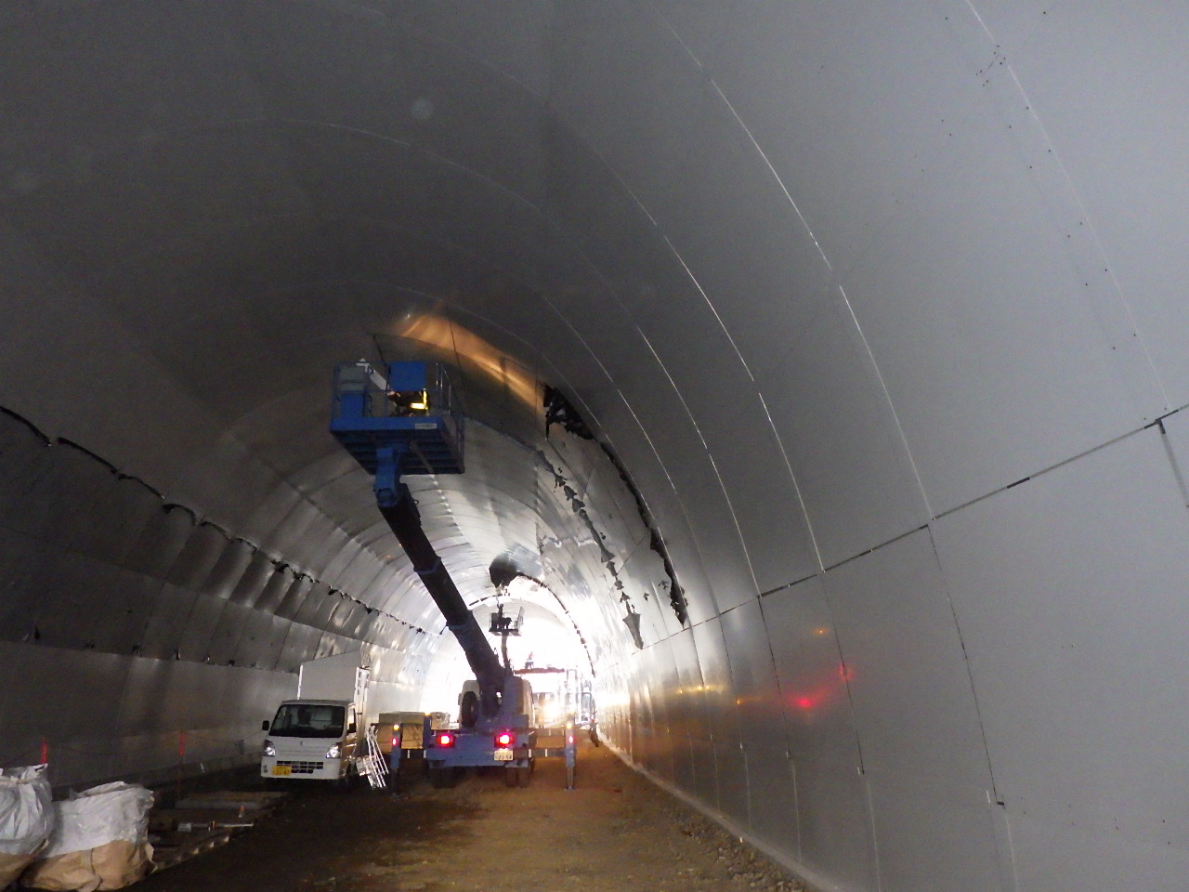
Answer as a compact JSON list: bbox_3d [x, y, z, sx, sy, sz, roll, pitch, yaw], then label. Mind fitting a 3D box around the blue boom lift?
[{"bbox_3d":[-3.033,3.283,20.823,3.720,7.500,9.000,1,-14,-3],"label":"blue boom lift"}]

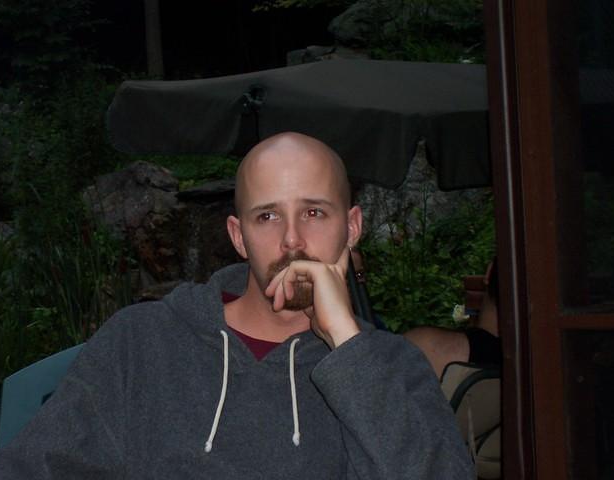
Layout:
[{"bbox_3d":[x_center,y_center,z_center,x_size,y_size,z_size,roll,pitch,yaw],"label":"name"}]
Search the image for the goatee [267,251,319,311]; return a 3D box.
[{"bbox_3d":[-0.016,0.054,2.690,0.068,0.077,0.045,-4,1,3],"label":"goatee"}]

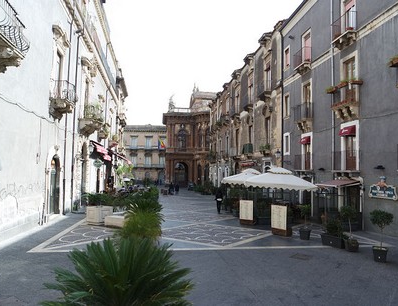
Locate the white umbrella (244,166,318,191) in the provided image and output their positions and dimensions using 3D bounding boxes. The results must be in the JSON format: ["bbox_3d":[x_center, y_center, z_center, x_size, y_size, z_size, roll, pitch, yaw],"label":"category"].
[{"bbox_3d":[3.904,2.169,15.033,3.100,2.962,3.100,0,-4,8],"label":"white umbrella"}]

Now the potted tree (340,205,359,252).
[{"bbox_3d":[5.147,2.506,10.371,0.600,1.550,0.600,1,-4,-9],"label":"potted tree"}]

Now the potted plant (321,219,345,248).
[{"bbox_3d":[4.918,2.840,11.057,0.820,1.020,0.500,-3,-5,42],"label":"potted plant"}]

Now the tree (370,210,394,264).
[{"bbox_3d":[5.356,2.422,9.072,0.660,1.520,0.660,1,-4,-9],"label":"tree"}]

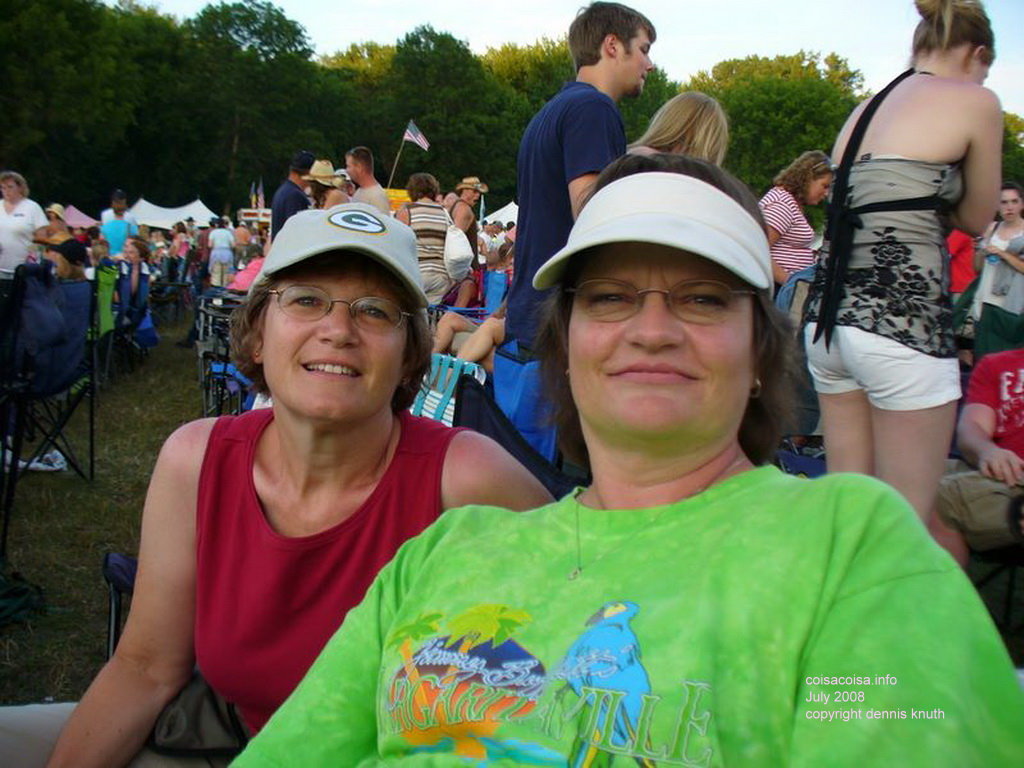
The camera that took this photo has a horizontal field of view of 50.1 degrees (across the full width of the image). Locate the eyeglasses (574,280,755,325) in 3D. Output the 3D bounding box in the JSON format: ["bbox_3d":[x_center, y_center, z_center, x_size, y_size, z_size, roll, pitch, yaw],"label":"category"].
[{"bbox_3d":[0.114,-0.059,0.839,0.138,0.040,0.135,0,-1,11],"label":"eyeglasses"}]

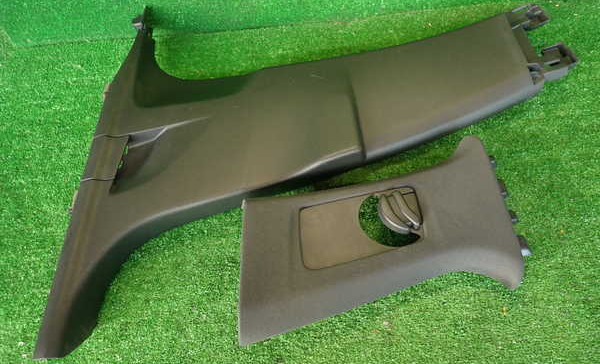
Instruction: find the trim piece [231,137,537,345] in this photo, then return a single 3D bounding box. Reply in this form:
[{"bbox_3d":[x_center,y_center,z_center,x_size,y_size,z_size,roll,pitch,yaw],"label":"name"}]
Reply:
[{"bbox_3d":[0.104,0.043,0.557,0.390,0.075,0.230,-10,53,-8],"label":"trim piece"}]

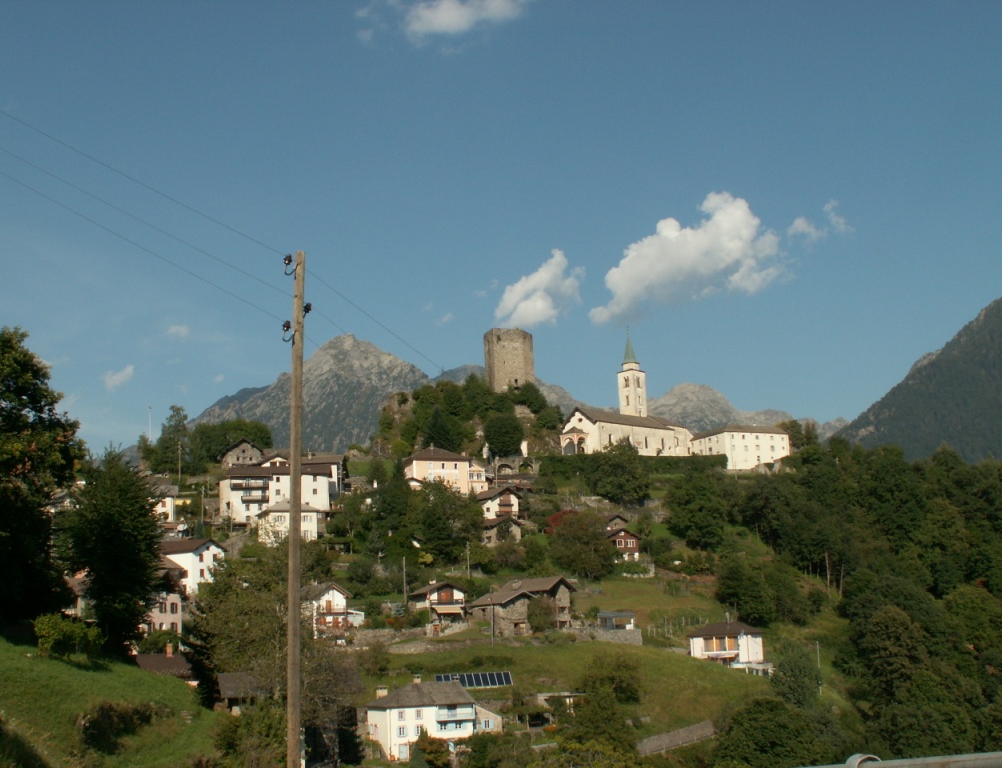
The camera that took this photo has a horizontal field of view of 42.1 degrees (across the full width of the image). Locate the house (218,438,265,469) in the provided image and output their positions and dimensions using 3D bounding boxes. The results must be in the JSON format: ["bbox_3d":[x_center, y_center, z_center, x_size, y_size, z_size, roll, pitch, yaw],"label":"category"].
[{"bbox_3d":[-60.912,17.018,305.523,10.100,7.600,9.000,0,-10,-16],"label":"house"}]

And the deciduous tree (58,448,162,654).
[{"bbox_3d":[-22.500,9.738,75.000,5.800,11.700,5.800,-3,-10,0],"label":"deciduous tree"}]

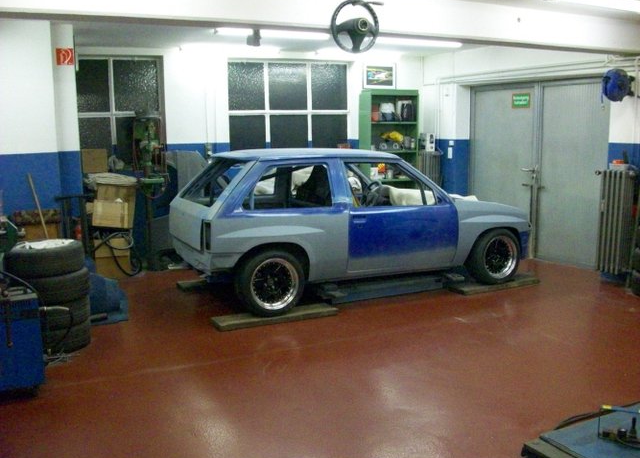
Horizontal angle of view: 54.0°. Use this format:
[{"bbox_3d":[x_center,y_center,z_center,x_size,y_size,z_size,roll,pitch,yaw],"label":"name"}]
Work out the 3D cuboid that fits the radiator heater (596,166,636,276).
[{"bbox_3d":[2.862,-0.074,6.077,0.180,1.000,0.280,-7,11,-32],"label":"radiator heater"}]

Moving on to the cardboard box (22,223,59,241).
[{"bbox_3d":[-2.400,0.127,5.419,0.320,0.320,0.290,-5,10,-25],"label":"cardboard box"}]

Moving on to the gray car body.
[{"bbox_3d":[0.358,-0.227,6.179,3.450,1.160,1.540,-5,10,-24],"label":"gray car body"}]

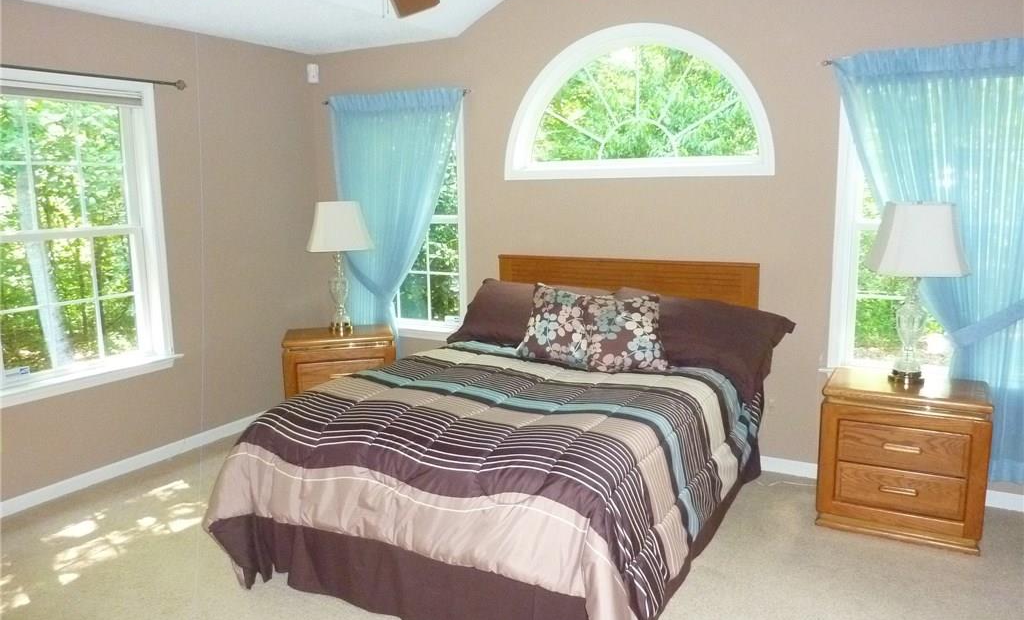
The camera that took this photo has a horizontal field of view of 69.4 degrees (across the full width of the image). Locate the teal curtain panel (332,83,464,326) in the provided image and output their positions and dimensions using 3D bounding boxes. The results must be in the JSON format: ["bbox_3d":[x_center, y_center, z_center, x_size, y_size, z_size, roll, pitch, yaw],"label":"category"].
[{"bbox_3d":[-0.738,-0.403,4.844,1.070,1.975,0.110,4,11,29],"label":"teal curtain panel"}]

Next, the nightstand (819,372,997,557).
[{"bbox_3d":[1.746,0.642,3.318,0.631,0.626,0.450,4,11,29],"label":"nightstand"}]

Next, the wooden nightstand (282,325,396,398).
[{"bbox_3d":[-1.079,0.460,4.710,0.631,0.626,0.450,-3,10,-12],"label":"wooden nightstand"}]

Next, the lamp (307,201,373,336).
[{"bbox_3d":[-1.075,-0.258,4.681,0.400,0.800,0.370,-3,10,-12],"label":"lamp"}]

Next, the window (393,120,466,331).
[{"bbox_3d":[-0.712,-0.602,4.894,0.990,1.550,0.100,4,11,29],"label":"window"}]

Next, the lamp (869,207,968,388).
[{"bbox_3d":[1.769,-0.068,3.252,0.400,0.795,0.370,4,11,29],"label":"lamp"}]

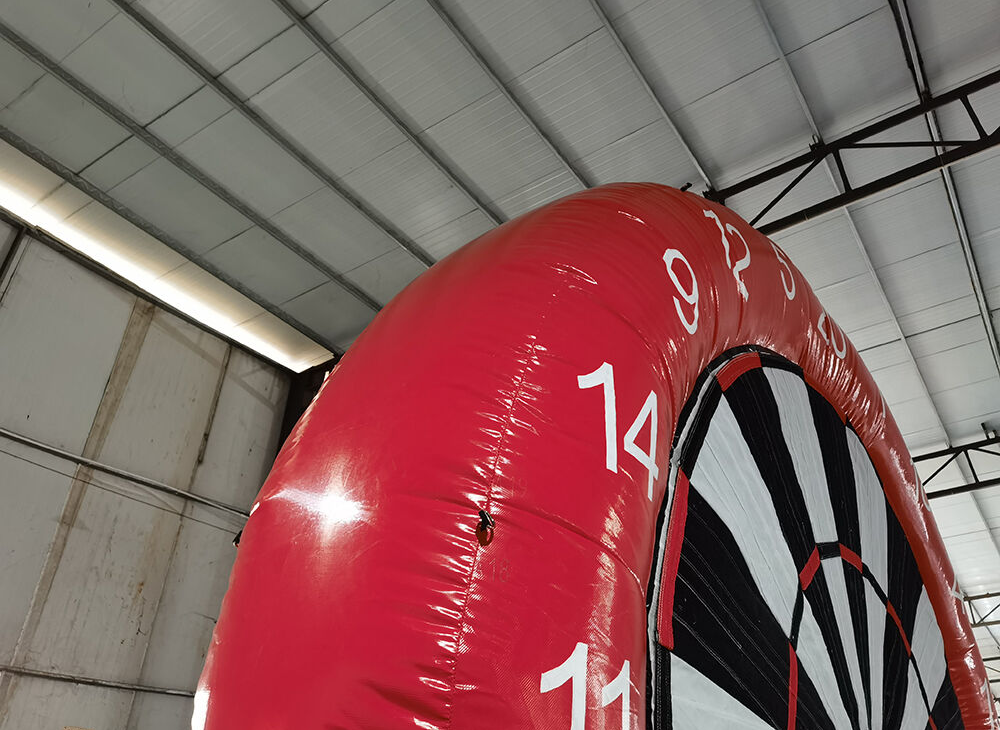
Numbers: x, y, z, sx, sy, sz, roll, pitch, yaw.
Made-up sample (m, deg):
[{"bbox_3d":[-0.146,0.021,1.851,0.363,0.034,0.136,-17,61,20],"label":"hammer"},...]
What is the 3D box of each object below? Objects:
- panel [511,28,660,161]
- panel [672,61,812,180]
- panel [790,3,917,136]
[{"bbox_3d":[0.653,-2.015,5.908,0.860,0.050,0.969,-20,-36,28],"label":"panel"},{"bbox_3d":[1.932,-1.885,6.158,0.864,0.050,0.959,-20,-36,28],"label":"panel"},{"bbox_3d":[2.607,-2.139,5.759,0.736,0.050,0.964,-20,-36,28],"label":"panel"}]

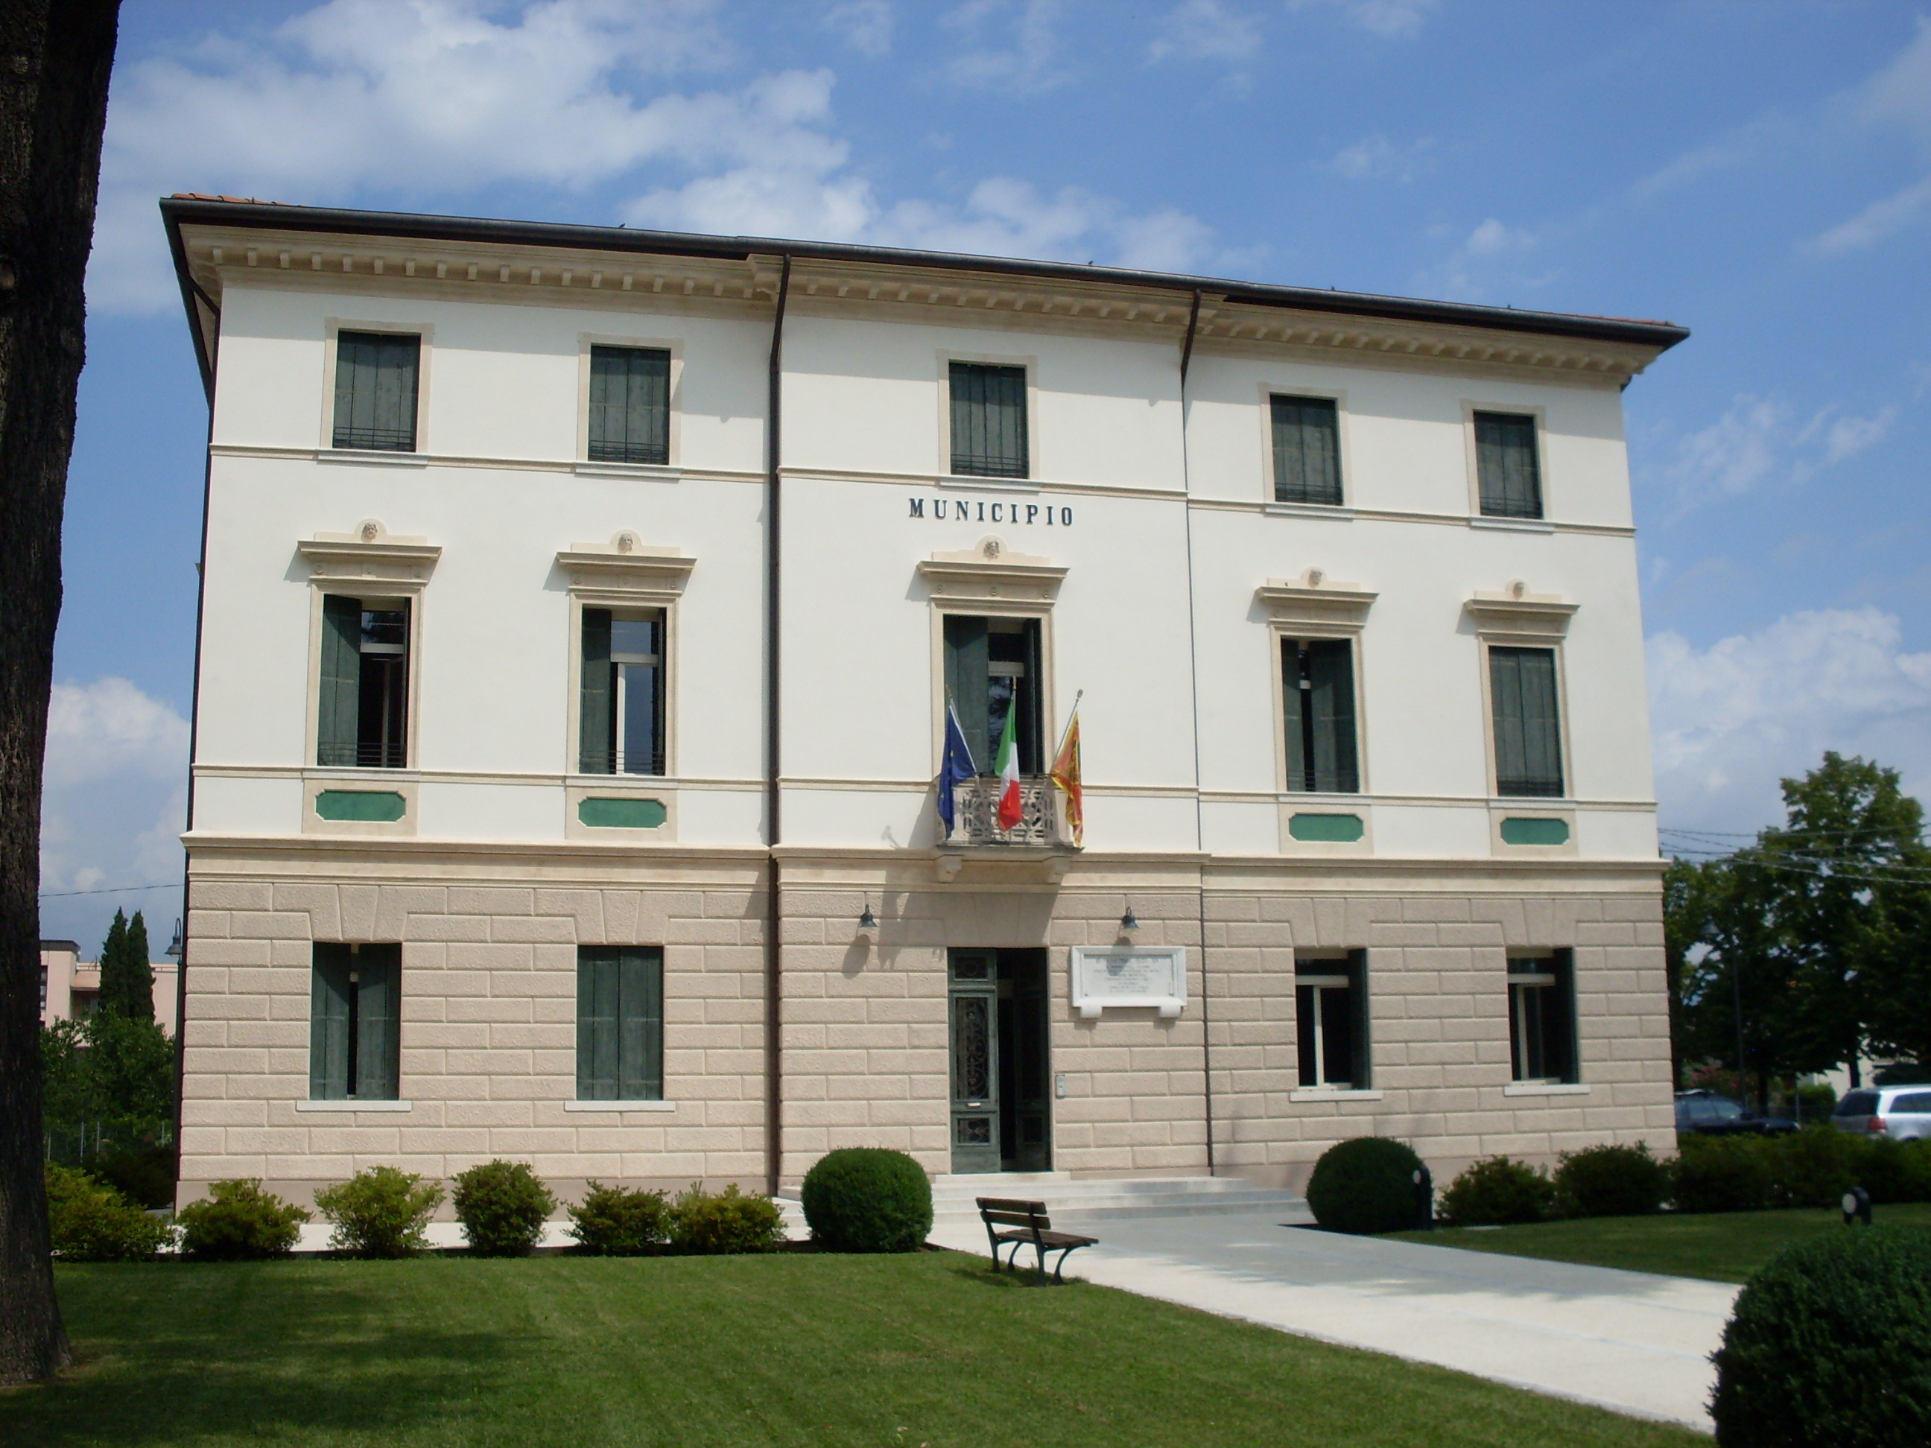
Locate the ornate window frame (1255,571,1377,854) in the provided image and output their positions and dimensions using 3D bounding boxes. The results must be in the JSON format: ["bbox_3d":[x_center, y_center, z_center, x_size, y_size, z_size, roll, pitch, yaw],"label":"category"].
[{"bbox_3d":[5.859,-0.231,35.037,2.030,4.760,0.400,2,-11,-14],"label":"ornate window frame"}]

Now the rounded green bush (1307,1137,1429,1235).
[{"bbox_3d":[4.781,5.519,25.300,1.404,1.171,1.400,2,-11,-14],"label":"rounded green bush"}]

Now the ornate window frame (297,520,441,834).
[{"bbox_3d":[-8.831,-0.737,31.265,2.030,4.730,0.400,2,-11,-14],"label":"ornate window frame"}]

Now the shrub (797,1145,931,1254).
[{"bbox_3d":[-1.074,5.196,23.153,1.445,1.094,1.445,-1,-11,0],"label":"shrub"}]

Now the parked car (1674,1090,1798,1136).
[{"bbox_3d":[16.968,9.365,49.289,4.300,1.480,1.750,2,-11,-14],"label":"parked car"}]

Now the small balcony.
[{"bbox_3d":[0.495,1.295,29.758,1.842,1.013,0.840,2,-11,-15],"label":"small balcony"}]

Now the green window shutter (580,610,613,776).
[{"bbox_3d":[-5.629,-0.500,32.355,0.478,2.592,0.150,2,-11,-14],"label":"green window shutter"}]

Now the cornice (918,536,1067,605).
[{"bbox_3d":[0.389,-2.243,31.202,2.298,1.031,0.350,2,-11,-14],"label":"cornice"}]

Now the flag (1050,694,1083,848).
[{"bbox_3d":[1.405,0.639,29.463,0.425,2.150,0.400,2,-11,-15],"label":"flag"}]

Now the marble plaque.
[{"bbox_3d":[2.356,3.741,30.649,1.765,1.042,0.140,2,-11,-14],"label":"marble plaque"}]

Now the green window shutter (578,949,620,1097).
[{"bbox_3d":[-4.935,4.031,28.541,0.563,2.024,0.050,2,-11,-15],"label":"green window shutter"}]

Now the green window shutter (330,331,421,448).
[{"bbox_3d":[-8.303,-4.689,29.877,1.186,1.778,0.070,2,-11,-14],"label":"green window shutter"}]

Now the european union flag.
[{"bbox_3d":[-0.127,0.603,29.743,0.589,1.932,0.450,2,-11,-14],"label":"european union flag"}]

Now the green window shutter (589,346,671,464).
[{"bbox_3d":[-5.248,-4.993,33.184,1.222,1.891,0.070,2,-11,-14],"label":"green window shutter"}]

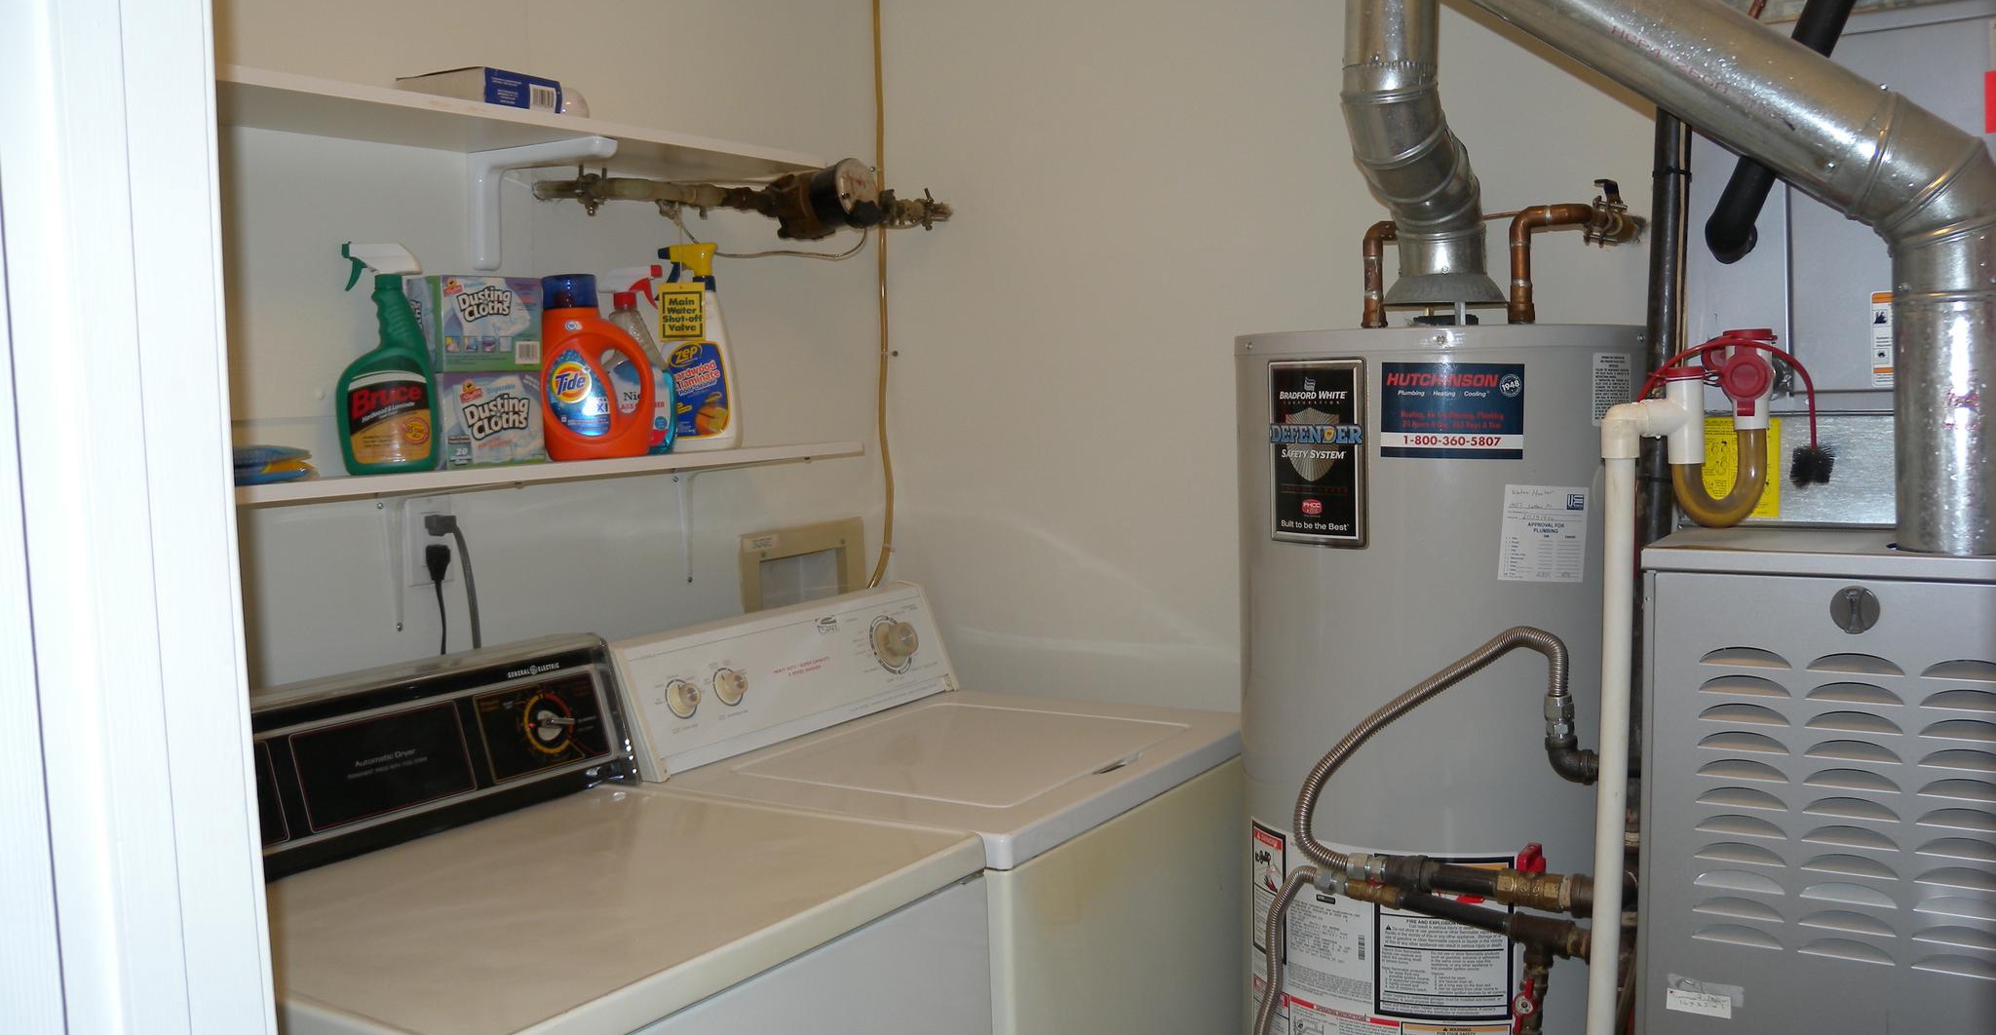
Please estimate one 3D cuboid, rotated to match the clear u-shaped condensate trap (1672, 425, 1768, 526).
[{"bbox_3d":[0.755,-0.042,1.690,0.098,0.105,0.032,0,5,12],"label":"clear u-shaped condensate trap"}]

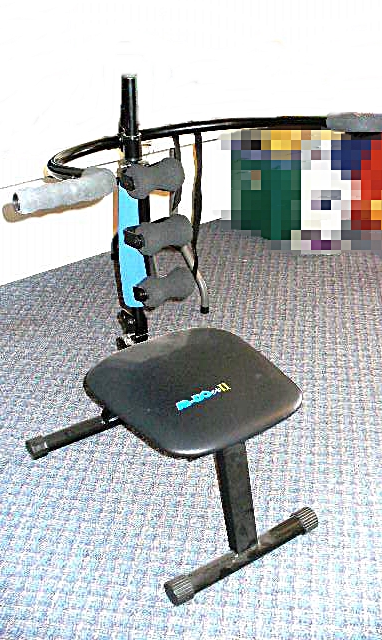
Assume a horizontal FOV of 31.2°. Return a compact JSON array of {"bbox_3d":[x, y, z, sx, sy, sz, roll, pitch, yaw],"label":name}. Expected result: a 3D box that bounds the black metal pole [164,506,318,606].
[{"bbox_3d":[0.141,0.583,1.718,0.447,0.061,0.060,-16,33,-29],"label":"black metal pole"}]

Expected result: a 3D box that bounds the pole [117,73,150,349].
[{"bbox_3d":[-0.147,-0.243,1.745,0.053,0.723,0.063,-17,33,-29],"label":"pole"}]

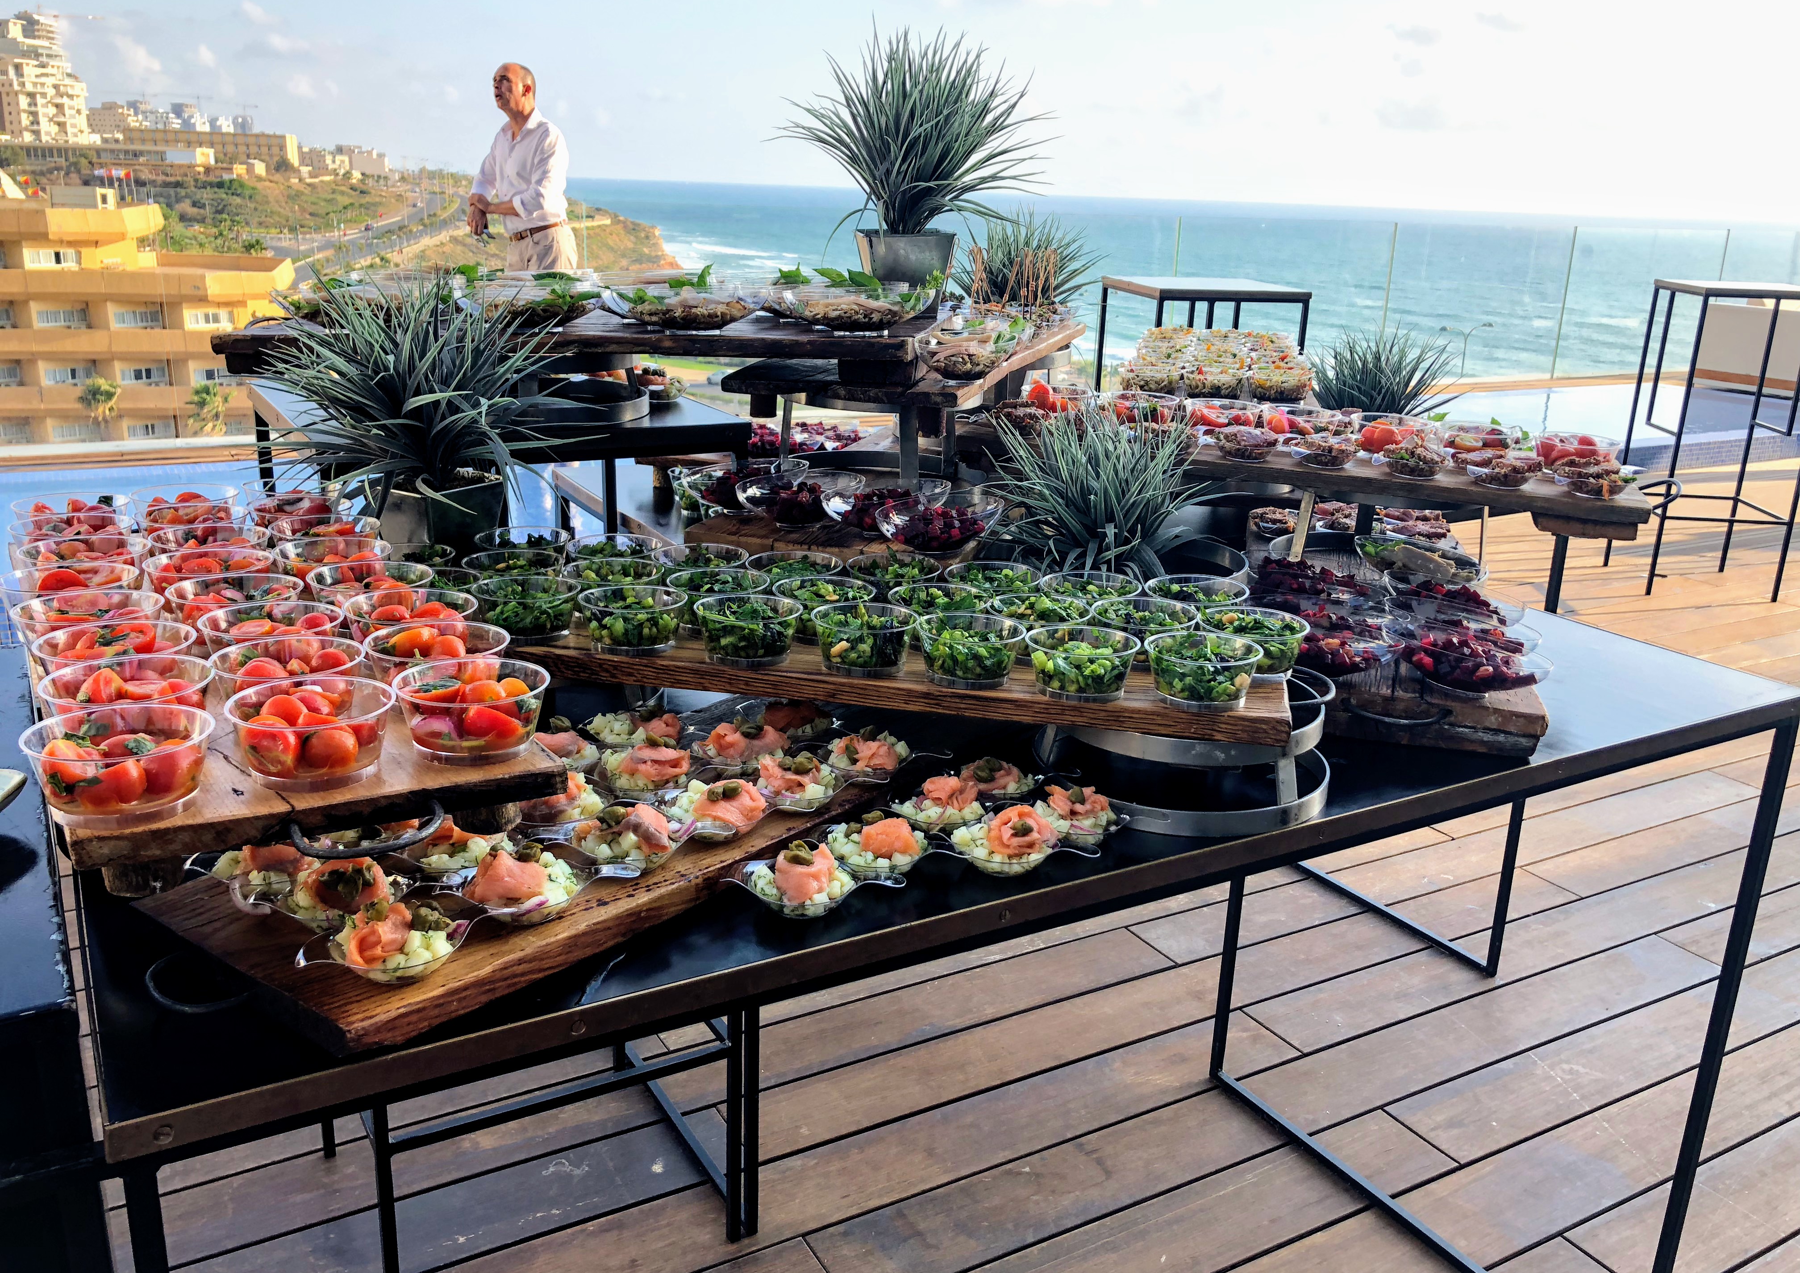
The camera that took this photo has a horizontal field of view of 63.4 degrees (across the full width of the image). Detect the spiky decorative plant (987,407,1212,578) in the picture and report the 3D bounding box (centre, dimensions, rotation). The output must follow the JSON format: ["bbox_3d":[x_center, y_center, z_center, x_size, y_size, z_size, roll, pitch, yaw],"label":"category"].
[{"bbox_3d":[0.225,-0.122,1.558,0.260,0.248,0.260,2,17,0],"label":"spiky decorative plant"}]

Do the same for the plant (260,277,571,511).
[{"bbox_3d":[-0.474,-0.209,1.420,0.320,0.287,0.320,2,17,0],"label":"plant"}]

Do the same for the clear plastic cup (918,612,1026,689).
[{"bbox_3d":[0.057,0.013,1.187,0.090,0.040,0.090,2,17,0],"label":"clear plastic cup"}]

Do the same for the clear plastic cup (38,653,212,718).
[{"bbox_3d":[-0.446,0.043,0.848,0.090,0.040,0.090,2,17,-1],"label":"clear plastic cup"}]

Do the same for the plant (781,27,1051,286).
[{"bbox_3d":[0.017,-0.456,1.432,0.280,0.272,0.280,2,17,0],"label":"plant"}]

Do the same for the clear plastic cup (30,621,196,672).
[{"bbox_3d":[-0.489,0.022,0.915,0.090,0.040,0.090,2,17,-1],"label":"clear plastic cup"}]

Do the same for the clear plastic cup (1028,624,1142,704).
[{"bbox_3d":[0.144,0.023,1.153,0.090,0.040,0.090,2,17,0],"label":"clear plastic cup"}]

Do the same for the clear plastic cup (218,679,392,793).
[{"bbox_3d":[-0.346,0.058,0.862,0.094,0.042,0.094,2,17,-1],"label":"clear plastic cup"}]

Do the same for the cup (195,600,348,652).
[{"bbox_3d":[-0.420,0.007,0.979,0.090,0.040,0.090,2,17,-1],"label":"cup"}]

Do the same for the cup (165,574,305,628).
[{"bbox_3d":[-0.476,-0.015,1.048,0.090,0.040,0.090,2,17,-1],"label":"cup"}]

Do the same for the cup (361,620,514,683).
[{"bbox_3d":[-0.310,0.024,0.983,0.094,0.042,0.094,2,17,-1],"label":"cup"}]

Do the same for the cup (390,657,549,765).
[{"bbox_3d":[-0.256,0.046,0.875,0.090,0.040,0.090,2,17,-1],"label":"cup"}]

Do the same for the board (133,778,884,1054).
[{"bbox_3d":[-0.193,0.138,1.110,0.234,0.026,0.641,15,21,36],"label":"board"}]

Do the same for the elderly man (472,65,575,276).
[{"bbox_3d":[-1.683,-1.653,6.555,0.480,1.730,0.360,13,20,32],"label":"elderly man"}]

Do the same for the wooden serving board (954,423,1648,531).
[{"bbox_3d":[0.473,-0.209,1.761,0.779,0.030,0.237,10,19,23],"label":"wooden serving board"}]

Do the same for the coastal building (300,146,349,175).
[{"bbox_3d":[-185.885,-153.883,470.000,14.000,9.500,15.000,13,20,30],"label":"coastal building"}]

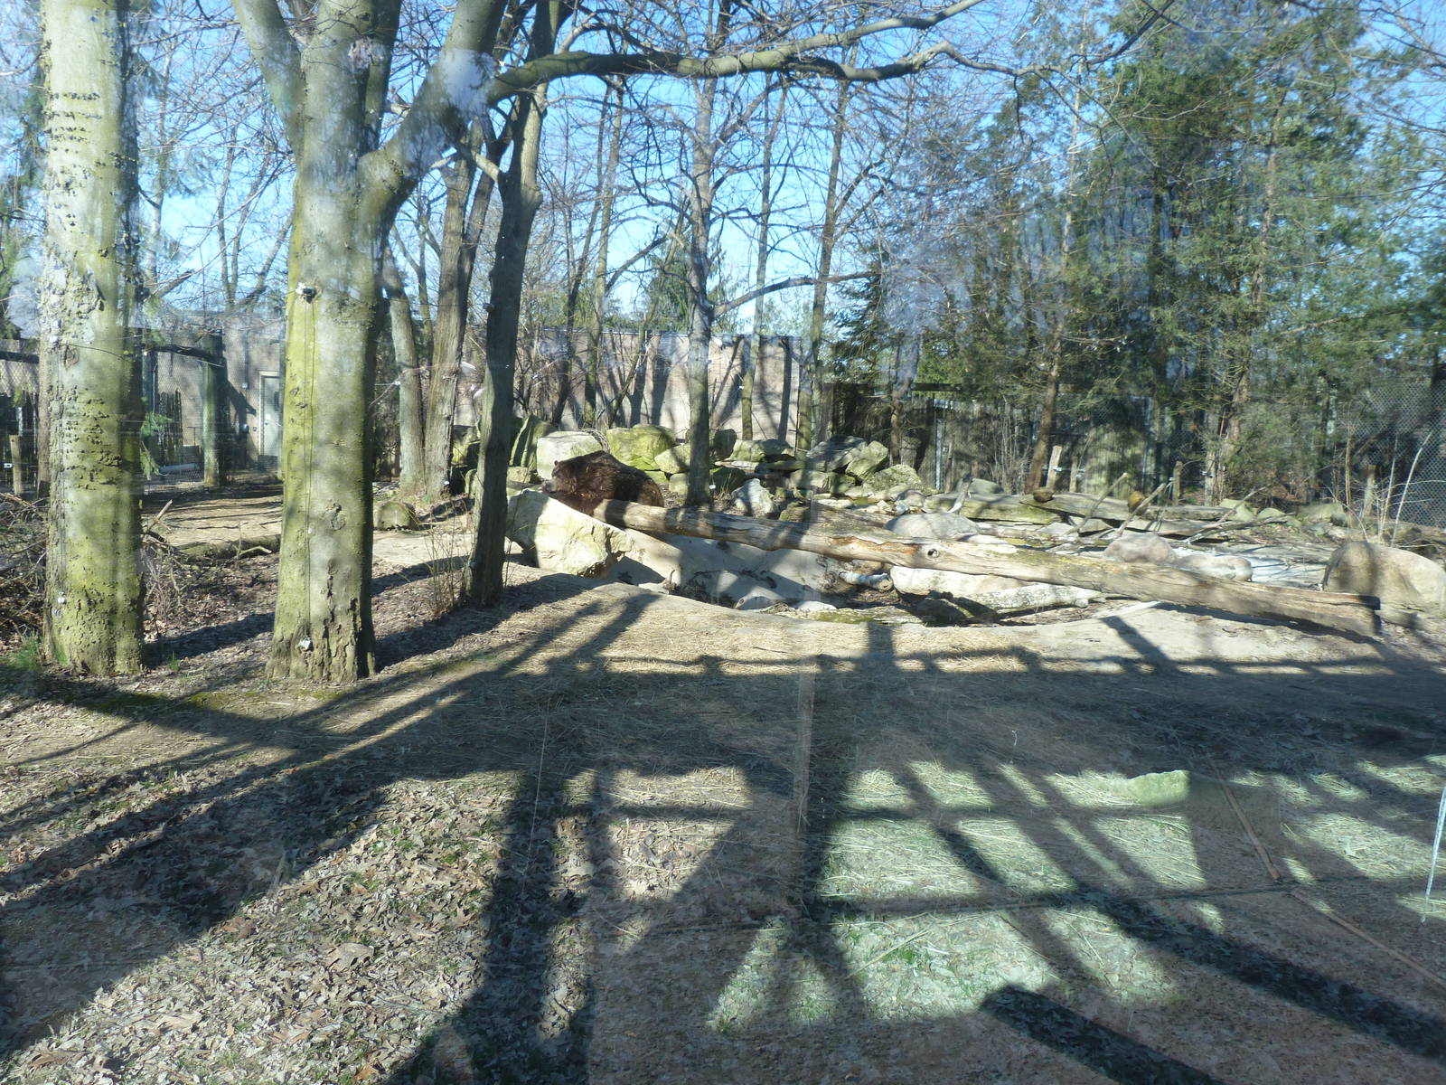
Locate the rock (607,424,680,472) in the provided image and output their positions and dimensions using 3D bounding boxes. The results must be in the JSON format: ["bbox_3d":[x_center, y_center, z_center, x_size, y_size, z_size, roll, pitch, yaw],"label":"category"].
[{"bbox_3d":[-1.340,-1.562,17.200,1.132,0.715,0.905,1,8,-5],"label":"rock"}]

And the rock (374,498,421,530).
[{"bbox_3d":[-4.722,-0.406,15.000,0.740,0.470,0.600,0,7,0],"label":"rock"}]

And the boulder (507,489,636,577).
[{"bbox_3d":[-1.725,-0.107,11.600,1.420,0.940,1.000,0,7,0],"label":"boulder"}]

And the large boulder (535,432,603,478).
[{"bbox_3d":[-2.469,-1.415,16.800,0.996,0.737,0.847,0,8,-8],"label":"large boulder"}]

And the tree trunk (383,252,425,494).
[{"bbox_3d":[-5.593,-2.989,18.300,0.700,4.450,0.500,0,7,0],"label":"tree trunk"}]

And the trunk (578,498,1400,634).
[{"bbox_3d":[1.866,0.118,9.975,7.421,0.360,0.380,8,10,28],"label":"trunk"}]

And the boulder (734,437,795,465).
[{"bbox_3d":[0.708,-1.600,18.200,1.048,0.428,0.786,1,8,2],"label":"boulder"}]

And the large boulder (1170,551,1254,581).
[{"bbox_3d":[5.187,0.276,11.100,0.880,0.380,0.580,0,7,0],"label":"large boulder"}]

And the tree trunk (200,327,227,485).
[{"bbox_3d":[-10.246,-2.669,21.000,0.500,3.100,0.500,0,7,0],"label":"tree trunk"}]

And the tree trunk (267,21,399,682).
[{"bbox_3d":[-2.515,-1.153,6.750,0.740,3.968,0.700,-2,9,-20],"label":"tree trunk"}]

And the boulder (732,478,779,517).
[{"bbox_3d":[0.487,-0.667,15.800,0.680,0.560,0.550,0,7,0],"label":"boulder"}]

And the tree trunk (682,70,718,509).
[{"bbox_3d":[-0.341,-3.683,15.800,0.450,6.269,0.420,1,8,-1],"label":"tree trunk"}]

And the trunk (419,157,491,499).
[{"bbox_3d":[-4.008,-3.159,15.700,0.850,5.002,0.700,1,8,-15],"label":"trunk"}]

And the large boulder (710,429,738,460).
[{"bbox_3d":[-0.062,-1.768,19.000,0.620,0.600,0.550,0,7,0],"label":"large boulder"}]

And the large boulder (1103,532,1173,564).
[{"bbox_3d":[4.777,0.104,12.000,0.820,0.420,0.600,0,7,0],"label":"large boulder"}]

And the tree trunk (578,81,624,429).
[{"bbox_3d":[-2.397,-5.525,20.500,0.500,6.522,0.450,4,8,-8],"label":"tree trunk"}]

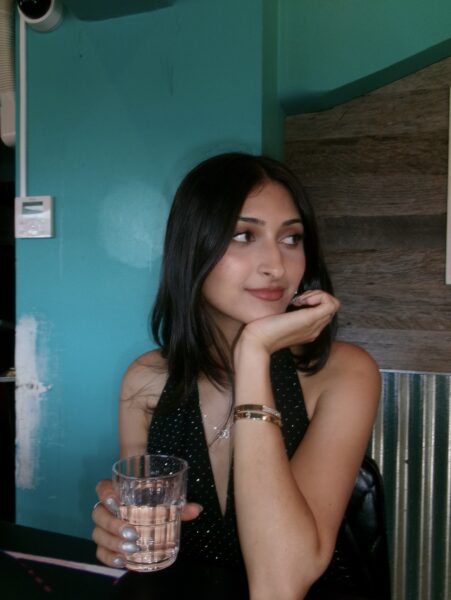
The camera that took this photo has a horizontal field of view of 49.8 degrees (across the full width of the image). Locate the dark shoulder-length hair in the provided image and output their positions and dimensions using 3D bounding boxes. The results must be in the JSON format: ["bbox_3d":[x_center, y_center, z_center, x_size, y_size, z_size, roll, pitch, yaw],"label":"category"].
[{"bbox_3d":[0.029,-0.040,0.700,0.250,0.335,0.235,0,2,-25],"label":"dark shoulder-length hair"}]

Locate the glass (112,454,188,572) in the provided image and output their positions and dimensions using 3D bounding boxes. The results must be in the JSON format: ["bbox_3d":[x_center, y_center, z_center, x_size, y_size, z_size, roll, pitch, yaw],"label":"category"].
[{"bbox_3d":[-0.083,0.234,0.537,0.083,0.102,0.083,1,2,0],"label":"glass"}]

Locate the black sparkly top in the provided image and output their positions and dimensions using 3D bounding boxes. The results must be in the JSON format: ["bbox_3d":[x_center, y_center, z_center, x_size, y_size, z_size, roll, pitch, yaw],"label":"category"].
[{"bbox_3d":[0.025,0.240,0.735,0.300,0.370,0.220,1,2,10],"label":"black sparkly top"}]

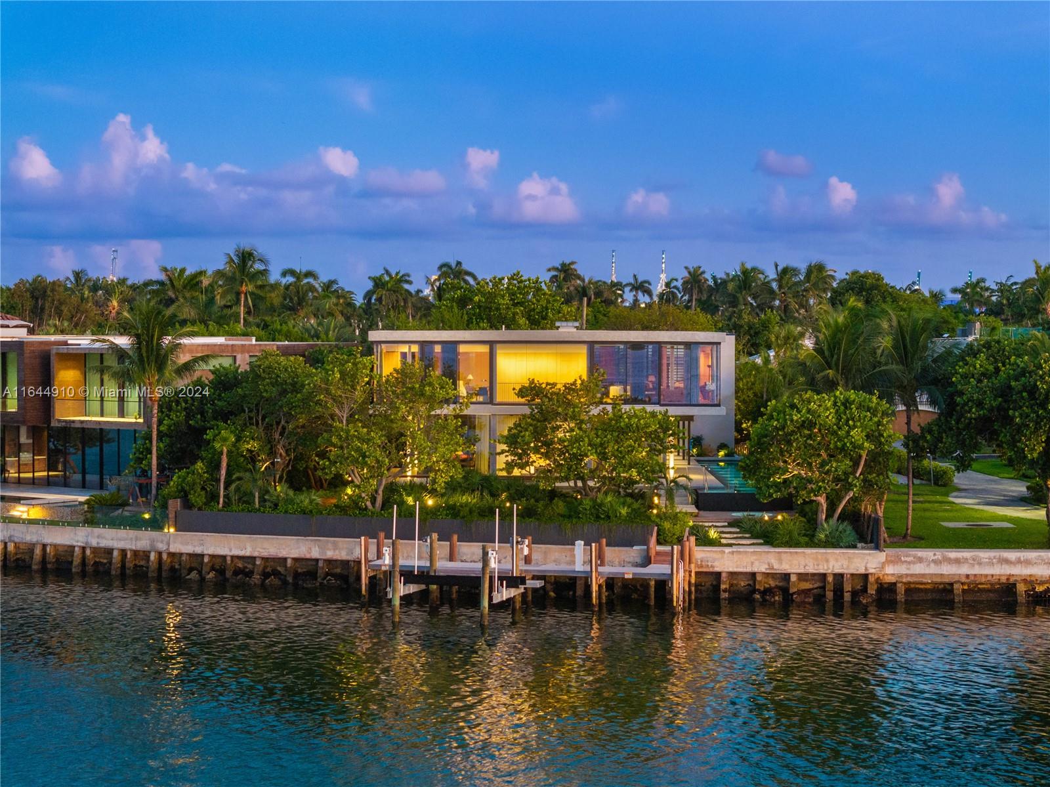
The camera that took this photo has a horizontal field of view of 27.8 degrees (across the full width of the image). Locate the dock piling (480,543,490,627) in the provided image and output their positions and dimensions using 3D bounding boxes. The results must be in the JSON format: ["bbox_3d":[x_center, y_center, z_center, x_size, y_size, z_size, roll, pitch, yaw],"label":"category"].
[{"bbox_3d":[-1.549,7.439,82.665,0.330,3.190,0.330,0,2,0],"label":"dock piling"}]

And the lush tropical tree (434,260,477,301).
[{"bbox_3d":[-7.302,-6.424,224.923,4.900,15.470,4.900,0,2,0],"label":"lush tropical tree"}]

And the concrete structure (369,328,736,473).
[{"bbox_3d":[2.090,0.183,120.605,20.530,7.640,18.000,0,2,-1],"label":"concrete structure"}]

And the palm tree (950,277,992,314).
[{"bbox_3d":[49.349,-5.989,234.949,4.700,13.790,4.700,0,2,0],"label":"palm tree"}]

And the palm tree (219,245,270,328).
[{"bbox_3d":[-23.784,-4.728,179.955,5.000,15.690,5.000,0,2,0],"label":"palm tree"}]

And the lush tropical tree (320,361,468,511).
[{"bbox_3d":[-6.081,1.969,98.659,6.800,6.990,6.300,0,2,0],"label":"lush tropical tree"}]

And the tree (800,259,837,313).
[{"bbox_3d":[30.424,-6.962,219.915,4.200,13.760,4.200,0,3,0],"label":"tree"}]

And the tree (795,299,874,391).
[{"bbox_3d":[15.241,0.565,103.106,4.600,10.290,4.600,0,2,0],"label":"tree"}]

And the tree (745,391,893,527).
[{"bbox_3d":[12.672,2.844,91.733,6.600,6.050,6.000,0,3,0],"label":"tree"}]

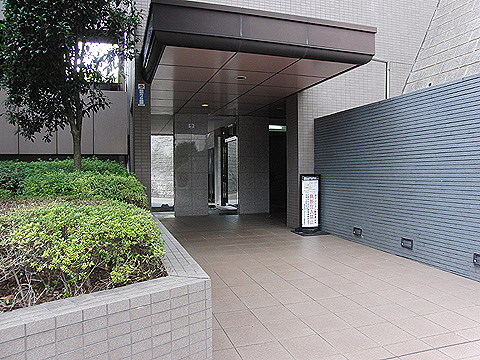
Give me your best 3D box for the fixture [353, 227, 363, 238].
[{"bbox_3d":[1.741,0.783,5.377,0.050,0.110,0.200,-1,1,-18],"label":"fixture"}]

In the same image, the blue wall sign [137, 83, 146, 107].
[{"bbox_3d":[-1.527,-1.312,5.614,0.105,0.340,0.015,-1,1,-18],"label":"blue wall sign"}]

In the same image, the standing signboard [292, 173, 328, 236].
[{"bbox_3d":[1.215,0.413,6.197,0.490,1.015,0.460,-1,1,-17],"label":"standing signboard"}]

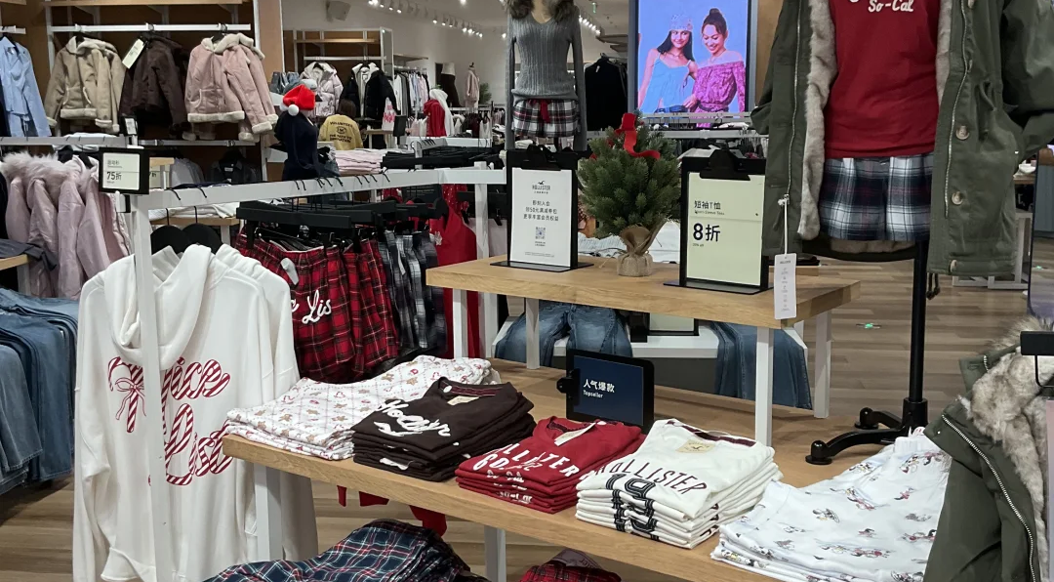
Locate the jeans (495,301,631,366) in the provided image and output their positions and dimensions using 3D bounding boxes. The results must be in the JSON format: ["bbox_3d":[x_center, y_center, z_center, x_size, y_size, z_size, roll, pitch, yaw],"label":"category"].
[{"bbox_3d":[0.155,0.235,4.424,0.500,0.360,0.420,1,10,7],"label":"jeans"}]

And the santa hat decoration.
[{"bbox_3d":[-1.795,-1.526,9.300,0.250,0.235,0.220,3,10,22],"label":"santa hat decoration"}]

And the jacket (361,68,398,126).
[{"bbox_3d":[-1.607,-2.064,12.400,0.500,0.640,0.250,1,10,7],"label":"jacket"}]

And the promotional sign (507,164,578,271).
[{"bbox_3d":[0.042,-0.236,3.481,0.263,0.328,0.050,7,12,38],"label":"promotional sign"}]

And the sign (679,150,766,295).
[{"bbox_3d":[0.438,-0.166,2.649,0.208,0.312,0.080,7,12,38],"label":"sign"}]

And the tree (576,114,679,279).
[{"bbox_3d":[0.259,-0.254,2.926,0.250,0.390,0.250,-1,10,0],"label":"tree"}]

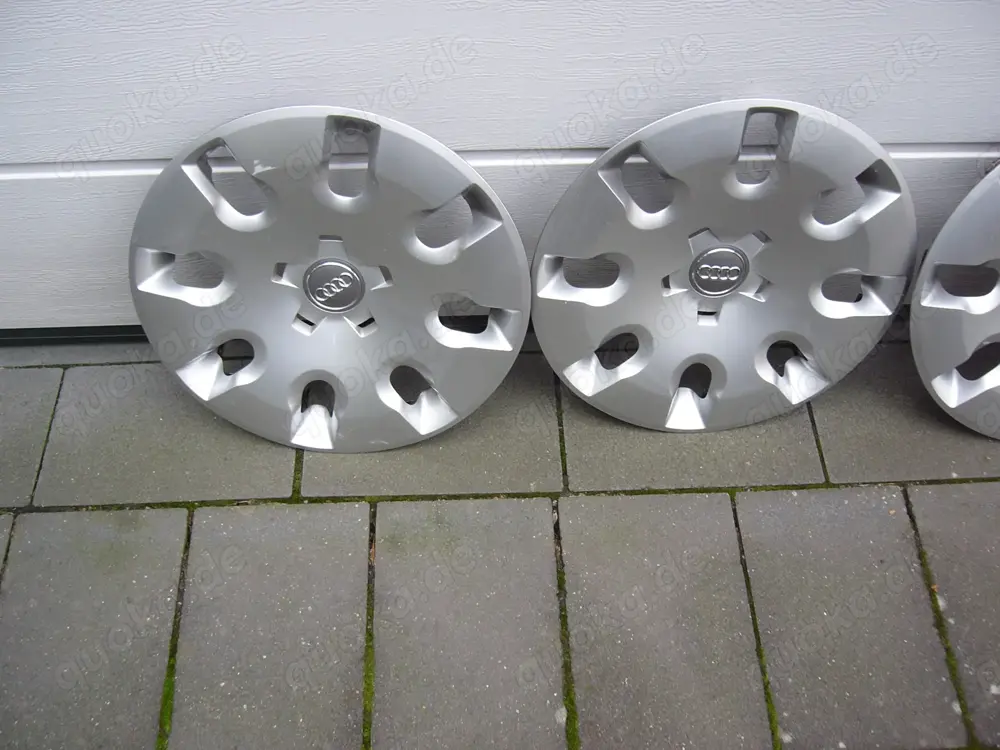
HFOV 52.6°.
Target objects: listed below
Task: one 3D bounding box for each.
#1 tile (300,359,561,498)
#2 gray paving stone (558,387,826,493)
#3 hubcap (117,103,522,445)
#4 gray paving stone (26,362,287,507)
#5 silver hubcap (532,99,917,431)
[{"bbox_3d":[-0.080,0.074,1.228,0.296,0.060,0.196,-2,55,-1],"label":"tile"},{"bbox_3d":[0.221,0.065,1.236,0.296,0.060,0.196,-2,55,-1],"label":"gray paving stone"},{"bbox_3d":[-0.175,-0.086,1.069,0.413,0.413,0.050,0,35,-1],"label":"hubcap"},{"bbox_3d":[-0.381,0.082,1.221,0.296,0.060,0.196,-2,55,-1],"label":"gray paving stone"},{"bbox_3d":[0.237,-0.105,1.090,0.413,0.413,0.050,0,35,0],"label":"silver hubcap"}]

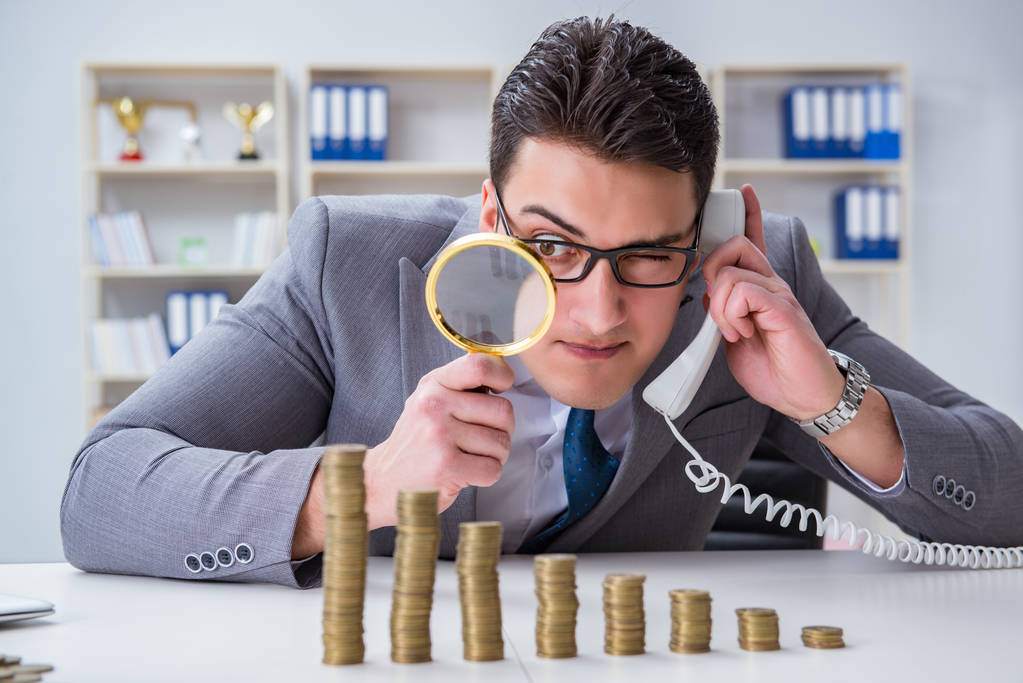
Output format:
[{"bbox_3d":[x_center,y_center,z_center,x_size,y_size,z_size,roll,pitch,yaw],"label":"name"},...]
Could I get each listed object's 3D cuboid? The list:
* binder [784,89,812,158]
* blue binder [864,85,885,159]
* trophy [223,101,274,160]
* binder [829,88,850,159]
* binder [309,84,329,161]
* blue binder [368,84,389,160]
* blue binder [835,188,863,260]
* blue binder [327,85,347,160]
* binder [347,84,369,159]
[{"bbox_3d":[1.242,-0.937,7.674,0.080,0.318,0.280,0,0,1],"label":"binder"},{"bbox_3d":[1.545,-0.937,7.671,0.080,0.318,0.280,0,0,-3],"label":"blue binder"},{"bbox_3d":[-1.111,-0.881,7.448,0.205,0.255,0.095,0,0,-4],"label":"trophy"},{"bbox_3d":[1.405,-0.939,7.688,0.080,0.318,0.280,0,0,-1],"label":"binder"},{"bbox_3d":[-0.813,-0.915,7.502,0.080,0.318,0.280,0,0,-3],"label":"binder"},{"bbox_3d":[-0.569,-0.917,7.523,0.080,0.318,0.280,0,0,-3],"label":"blue binder"},{"bbox_3d":[1.466,-0.509,7.693,0.080,0.318,0.280,0,0,0],"label":"blue binder"},{"bbox_3d":[-0.733,-0.916,7.509,0.080,0.318,0.280,0,0,-3],"label":"blue binder"},{"bbox_3d":[-0.652,-0.916,7.516,0.080,0.318,0.280,0,0,-3],"label":"binder"}]

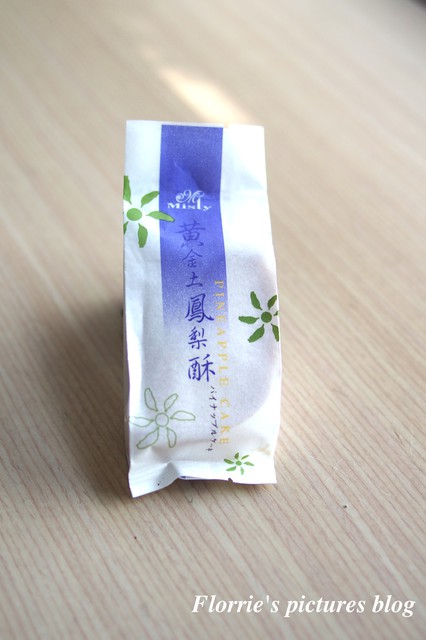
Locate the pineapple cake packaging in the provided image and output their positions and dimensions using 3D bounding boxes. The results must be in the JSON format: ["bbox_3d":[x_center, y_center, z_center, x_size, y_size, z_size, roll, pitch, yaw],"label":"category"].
[{"bbox_3d":[-0.005,-0.008,0.304,0.054,0.027,0.137,0,80,-9],"label":"pineapple cake packaging"}]

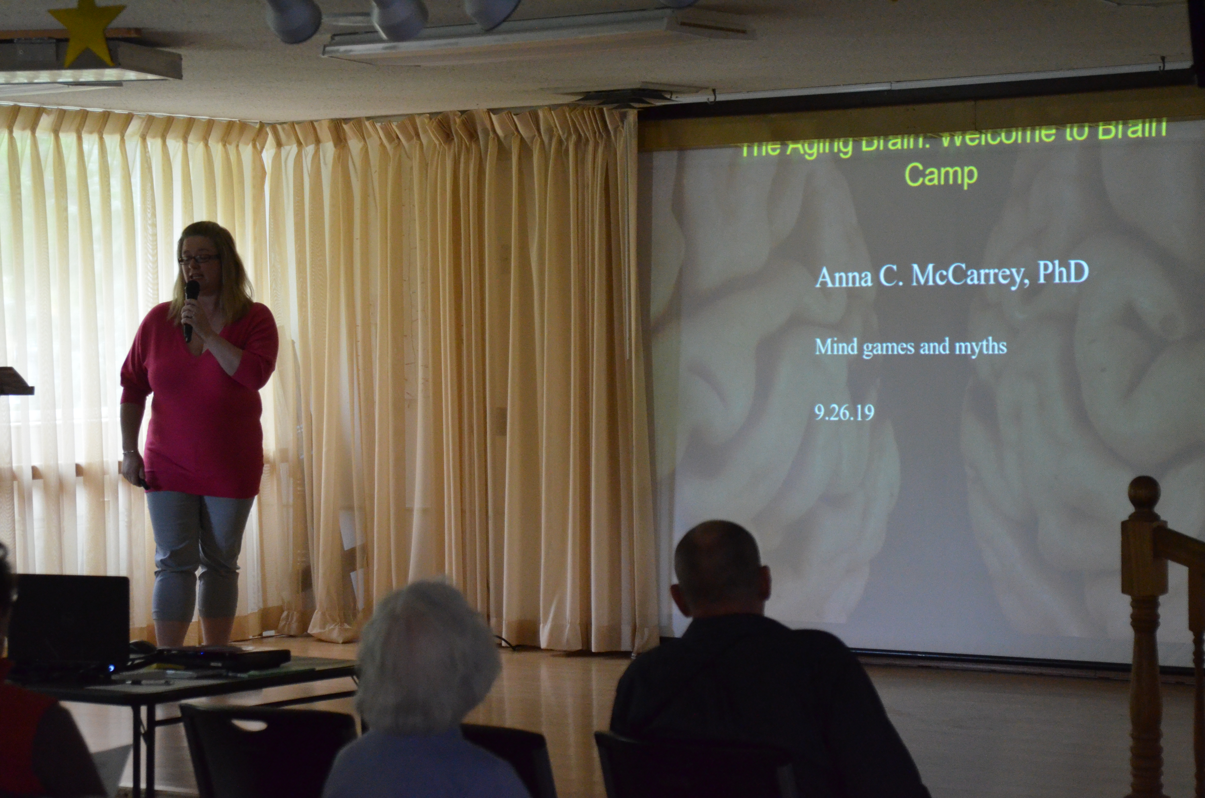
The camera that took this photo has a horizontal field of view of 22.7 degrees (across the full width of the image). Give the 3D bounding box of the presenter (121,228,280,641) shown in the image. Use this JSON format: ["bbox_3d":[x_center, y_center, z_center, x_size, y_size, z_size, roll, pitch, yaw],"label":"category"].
[{"bbox_3d":[-1.456,0.192,10.850,0.570,1.660,0.420,-1,1,6],"label":"presenter"}]

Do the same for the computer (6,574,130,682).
[{"bbox_3d":[-1.317,0.572,7.773,0.370,0.250,0.260,0,1,19],"label":"computer"}]

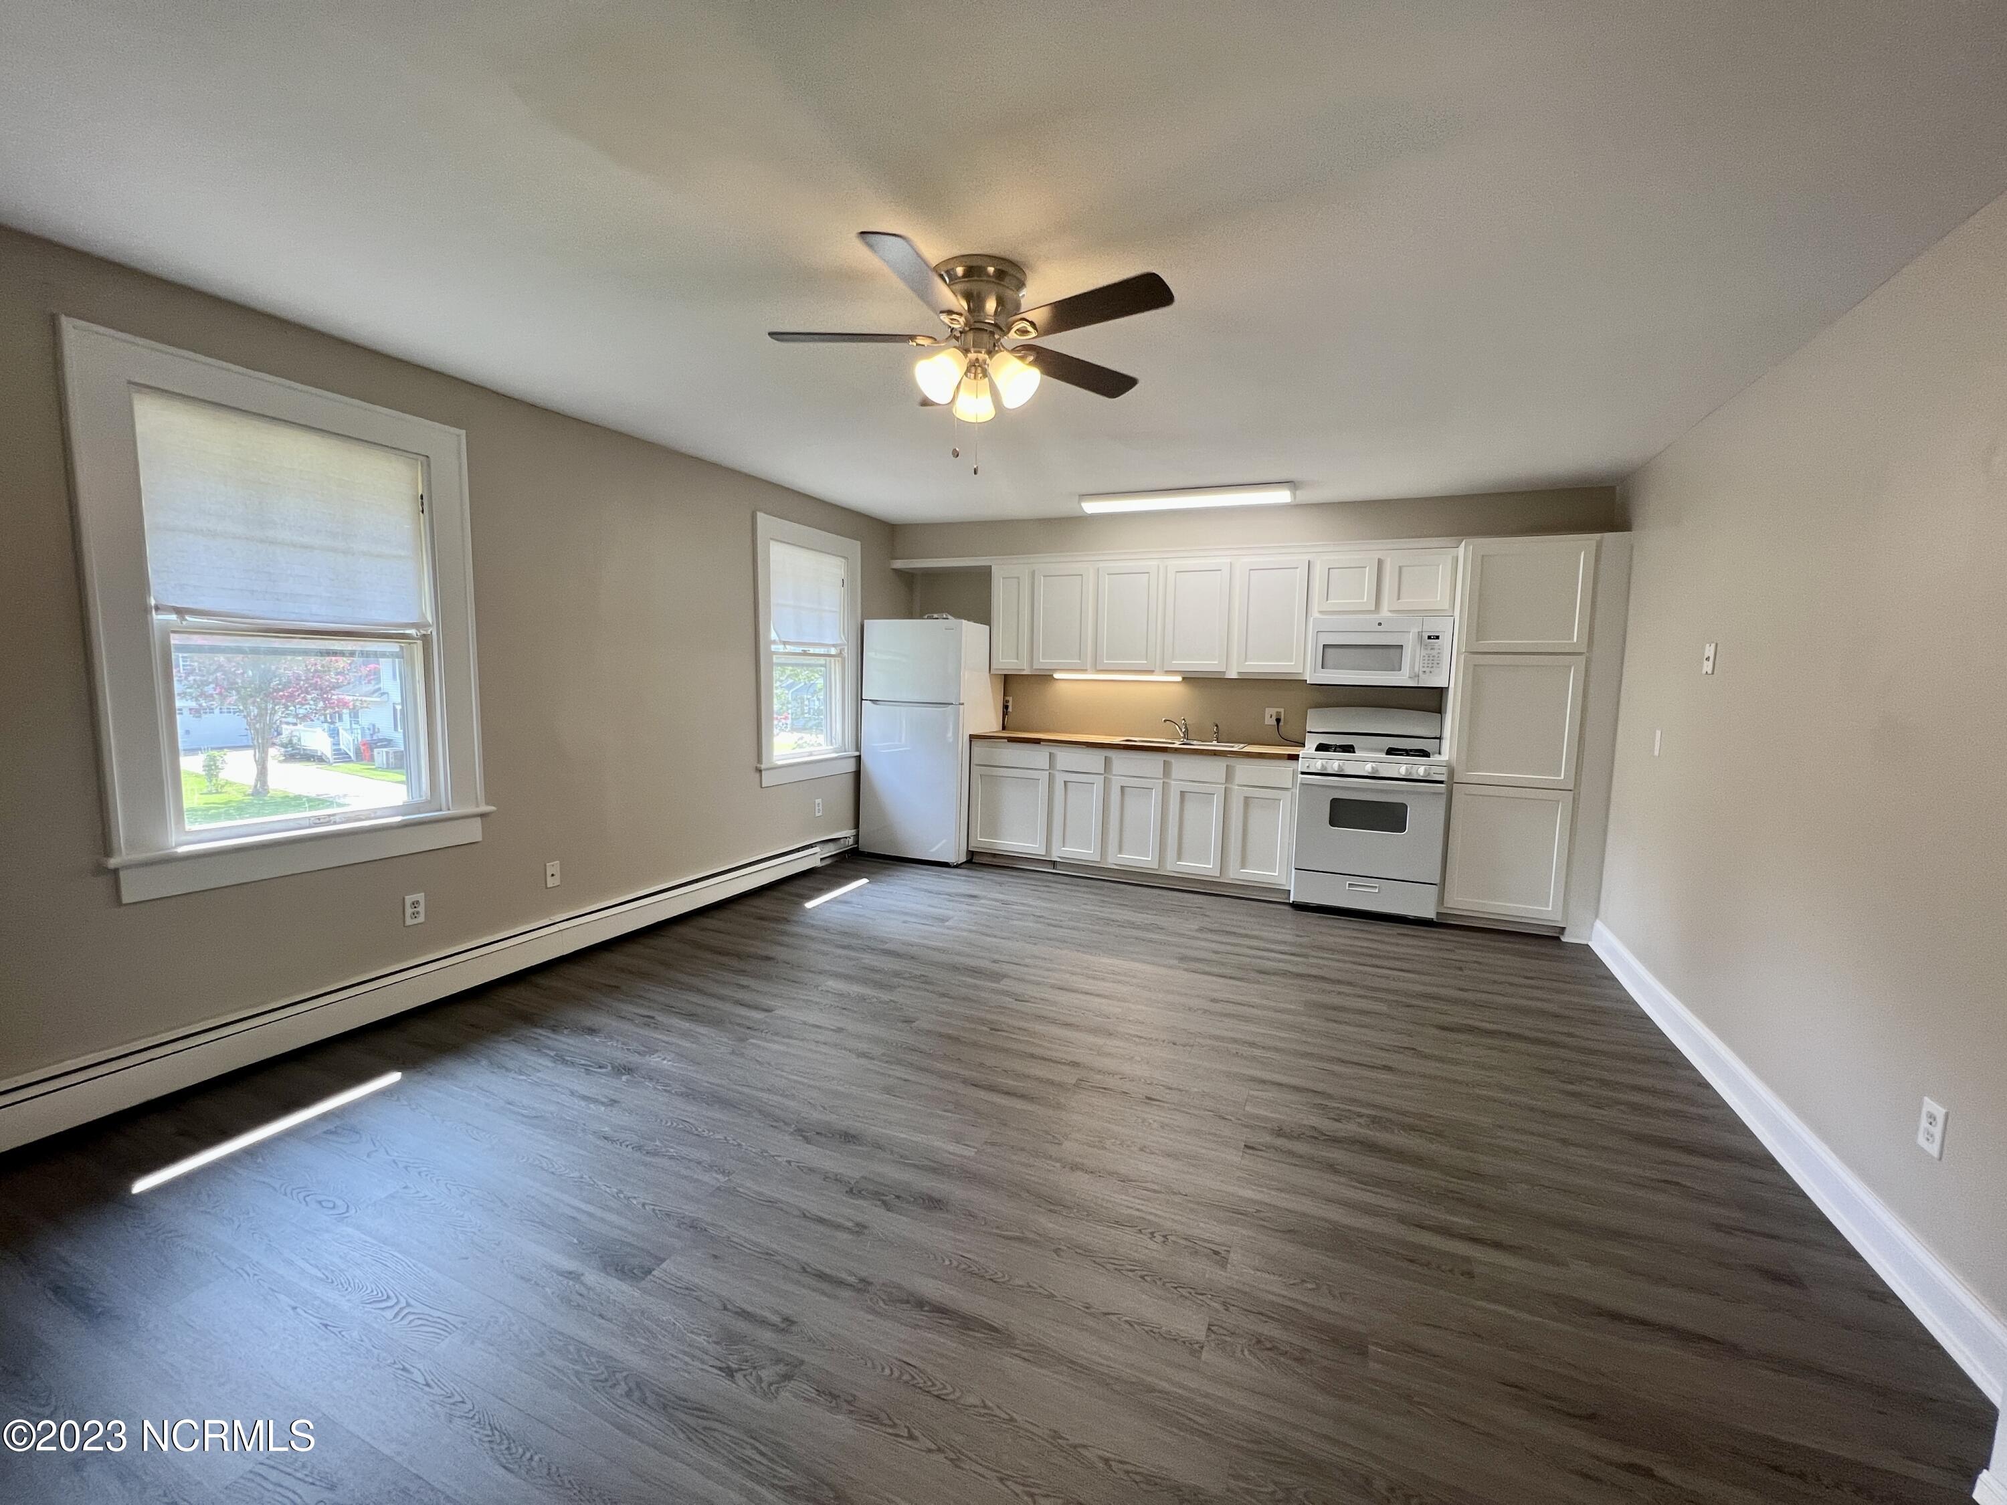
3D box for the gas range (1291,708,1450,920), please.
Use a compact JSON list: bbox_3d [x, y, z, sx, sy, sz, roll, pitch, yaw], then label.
[{"bbox_3d":[2.233,0.339,4.635,0.760,1.173,0.676,4,6,23],"label":"gas range"}]

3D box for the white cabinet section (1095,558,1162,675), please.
[{"bbox_3d":[0.917,-0.915,5.272,0.463,0.751,0.329,4,6,25],"label":"white cabinet section"}]

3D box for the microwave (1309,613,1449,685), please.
[{"bbox_3d":[2.334,-0.619,4.710,0.760,0.406,0.399,4,6,23],"label":"microwave"}]

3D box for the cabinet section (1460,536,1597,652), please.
[{"bbox_3d":[2.864,-0.845,4.218,0.578,0.606,0.608,4,6,25],"label":"cabinet section"}]

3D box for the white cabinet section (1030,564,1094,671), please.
[{"bbox_3d":[0.488,-0.942,5.469,0.481,0.751,0.329,4,6,25],"label":"white cabinet section"}]

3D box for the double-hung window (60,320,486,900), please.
[{"bbox_3d":[-2.413,-0.422,2.664,0.100,1.671,1.080,4,6,25],"label":"double-hung window"}]

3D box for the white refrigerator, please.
[{"bbox_3d":[-0.514,-0.098,5.666,0.786,1.708,0.737,4,6,23],"label":"white refrigerator"}]

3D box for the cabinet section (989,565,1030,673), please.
[{"bbox_3d":[0.124,-0.965,5.637,0.322,0.751,0.329,4,6,25],"label":"cabinet section"}]

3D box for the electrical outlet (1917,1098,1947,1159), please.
[{"bbox_3d":[2.077,0.838,1.682,0.008,0.114,0.071,4,6,24],"label":"electrical outlet"}]

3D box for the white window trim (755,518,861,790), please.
[{"bbox_3d":[-1.288,-0.647,5.052,0.100,1.669,1.060,4,6,25],"label":"white window trim"}]

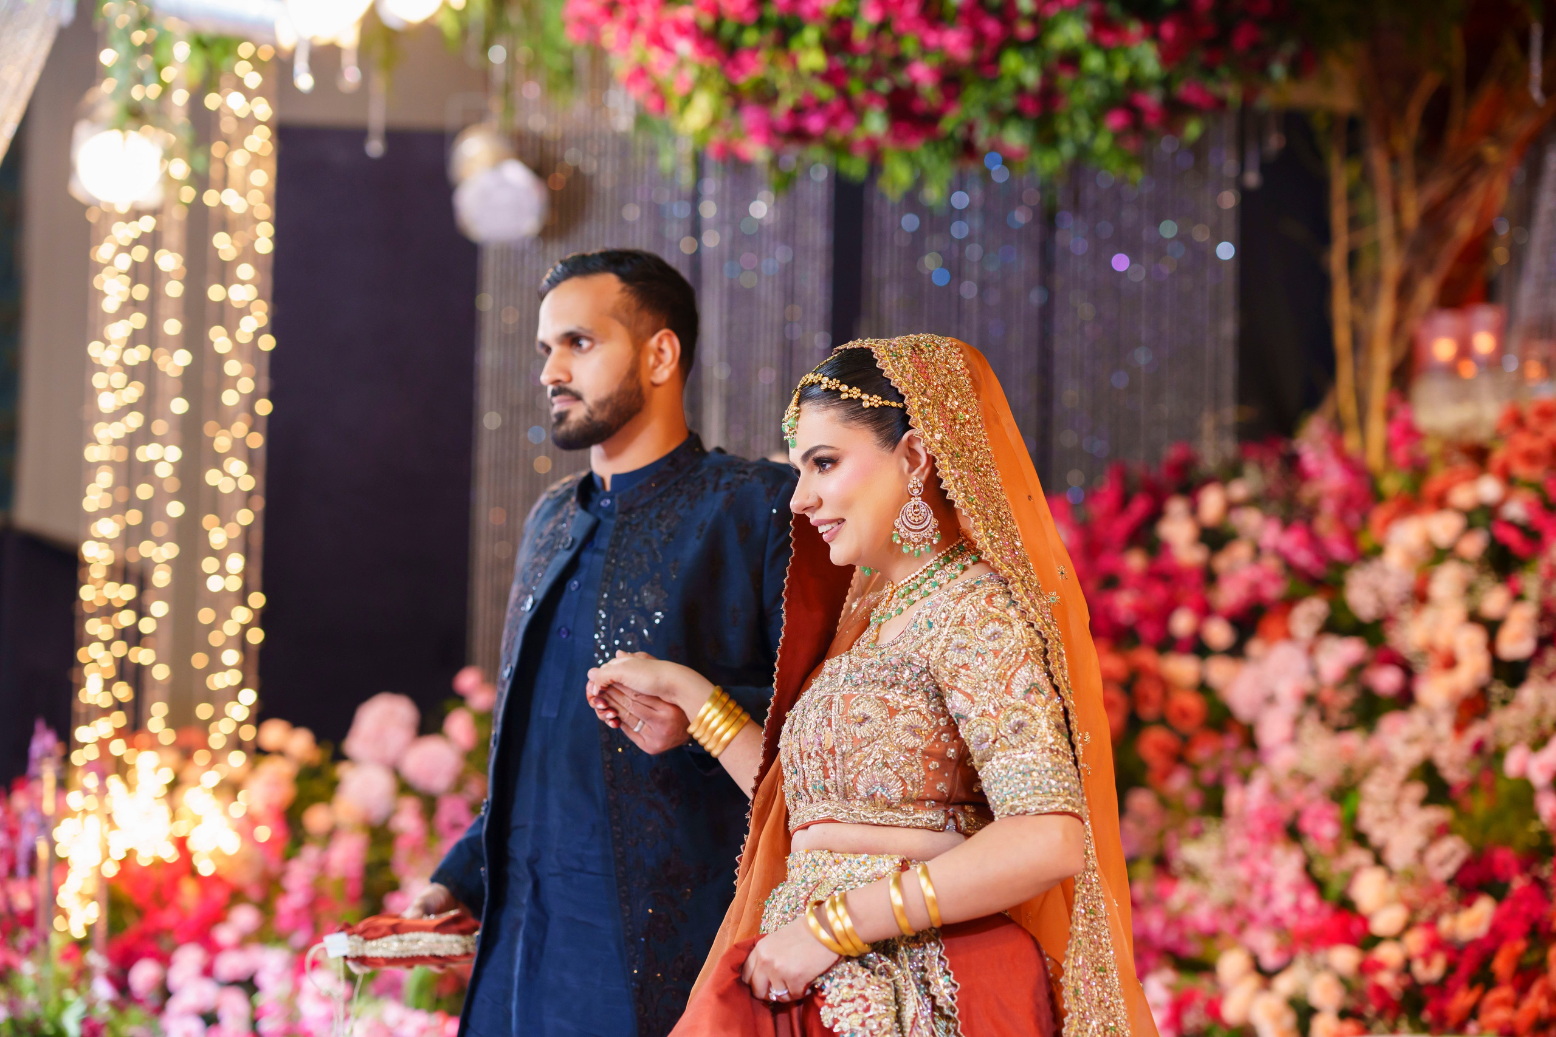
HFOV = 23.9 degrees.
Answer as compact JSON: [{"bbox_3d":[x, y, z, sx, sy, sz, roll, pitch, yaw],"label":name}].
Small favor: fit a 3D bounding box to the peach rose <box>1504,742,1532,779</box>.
[{"bbox_3d":[1.108,0.362,5.500,0.044,0.051,0.042,-1,-7,17],"label":"peach rose"}]

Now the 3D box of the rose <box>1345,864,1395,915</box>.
[{"bbox_3d":[0.928,0.583,5.750,0.078,0.080,0.070,0,-6,15],"label":"rose"}]

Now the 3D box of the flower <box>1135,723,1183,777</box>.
[{"bbox_3d":[0.596,0.362,5.750,0.072,0.077,0.066,-1,-7,12],"label":"flower"}]

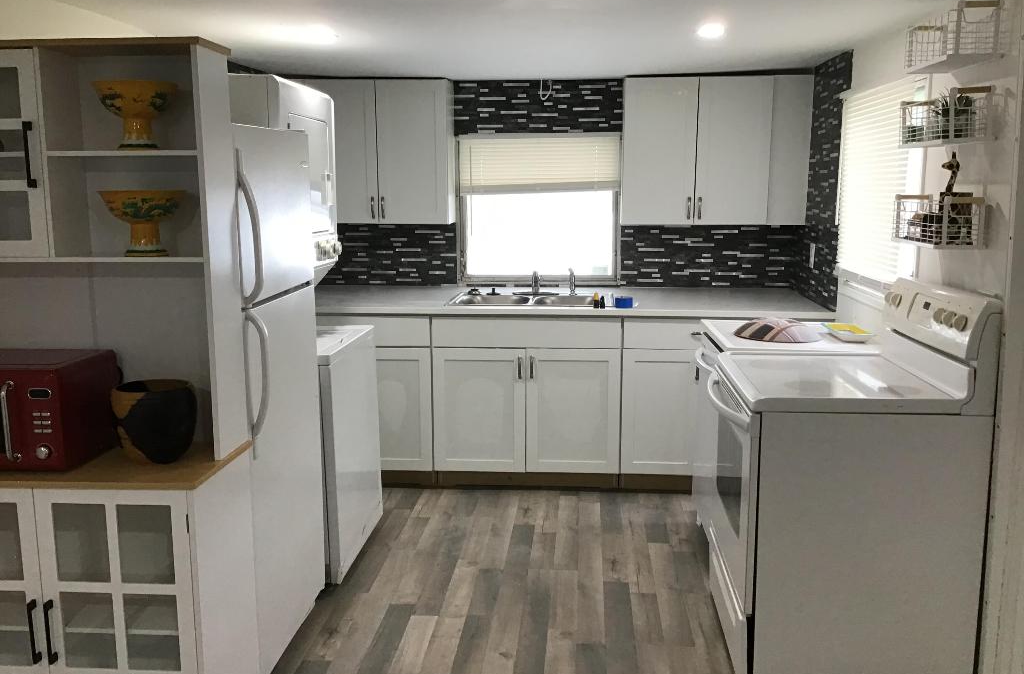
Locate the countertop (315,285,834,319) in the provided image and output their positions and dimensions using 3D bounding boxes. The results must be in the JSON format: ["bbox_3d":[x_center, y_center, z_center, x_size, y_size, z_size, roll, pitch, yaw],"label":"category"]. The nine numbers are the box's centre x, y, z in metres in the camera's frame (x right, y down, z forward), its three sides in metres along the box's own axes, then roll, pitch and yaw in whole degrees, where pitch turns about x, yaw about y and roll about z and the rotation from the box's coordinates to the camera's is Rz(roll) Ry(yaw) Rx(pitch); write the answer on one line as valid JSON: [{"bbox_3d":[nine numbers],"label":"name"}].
[{"bbox_3d":[0.143,-0.185,4.793,2.820,0.040,0.990,1,10,4],"label":"countertop"}]

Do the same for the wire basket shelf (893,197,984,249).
[{"bbox_3d":[1.355,-0.374,2.932,0.140,0.157,0.400,1,10,4],"label":"wire basket shelf"}]

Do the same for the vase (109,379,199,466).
[{"bbox_3d":[-0.949,0.222,2.441,0.235,0.197,0.230,1,10,4],"label":"vase"}]

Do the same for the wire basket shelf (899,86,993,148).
[{"bbox_3d":[1.353,-0.685,2.880,0.140,0.156,0.400,1,10,4],"label":"wire basket shelf"}]

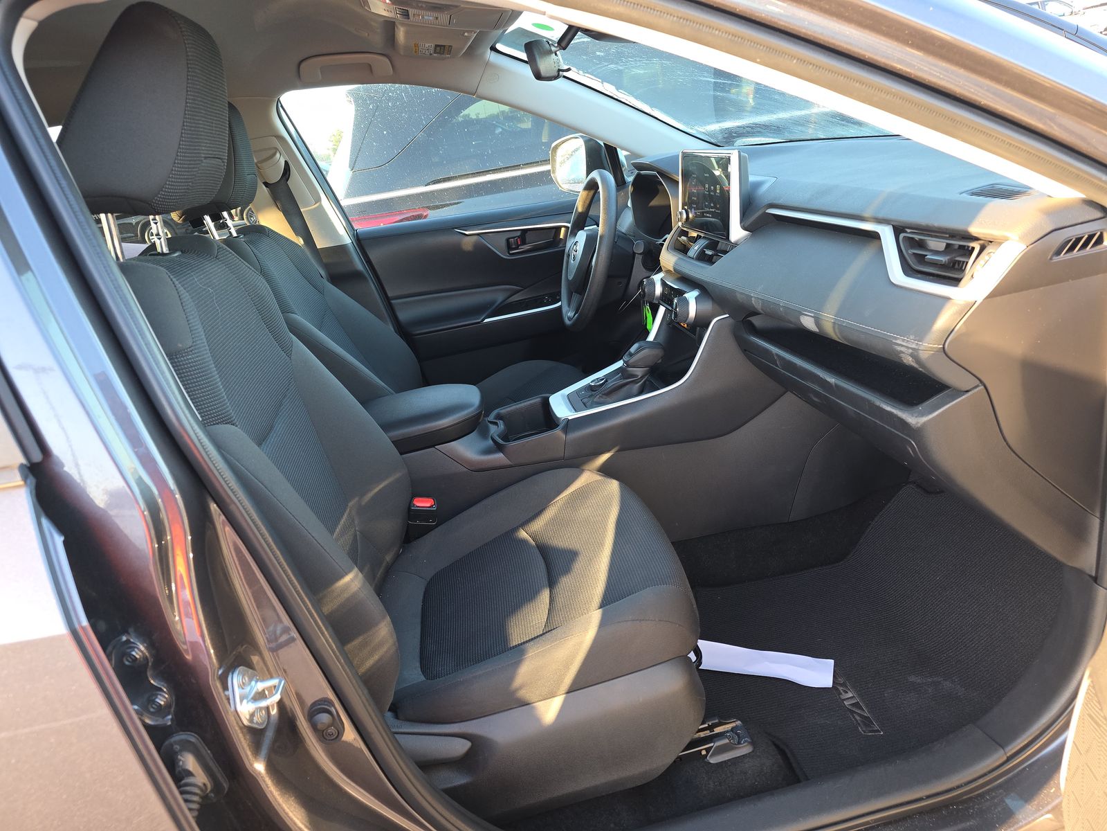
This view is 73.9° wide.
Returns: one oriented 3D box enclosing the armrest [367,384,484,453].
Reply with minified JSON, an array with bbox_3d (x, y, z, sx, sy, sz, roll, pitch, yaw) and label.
[{"bbox_3d":[-0.278,0.003,1.393,0.290,0.072,0.200,-10,20,-5],"label":"armrest"}]

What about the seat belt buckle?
[{"bbox_3d":[-0.234,0.186,1.313,0.047,0.085,0.030,4,18,-9],"label":"seat belt buckle"}]

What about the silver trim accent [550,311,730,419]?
[{"bbox_3d":[0.140,-0.117,1.411,0.320,0.170,0.280,-10,20,-5],"label":"silver trim accent"}]

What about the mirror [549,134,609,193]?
[{"bbox_3d":[0.082,-0.750,2.203,0.135,0.175,0.225,-15,21,-19],"label":"mirror"}]

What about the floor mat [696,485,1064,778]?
[{"bbox_3d":[0.479,0.316,1.193,0.600,0.180,0.510,-10,20,-5],"label":"floor mat"}]

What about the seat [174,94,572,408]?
[{"bbox_3d":[-0.342,-0.217,1.702,0.820,1.010,0.540,-10,20,-5],"label":"seat"}]

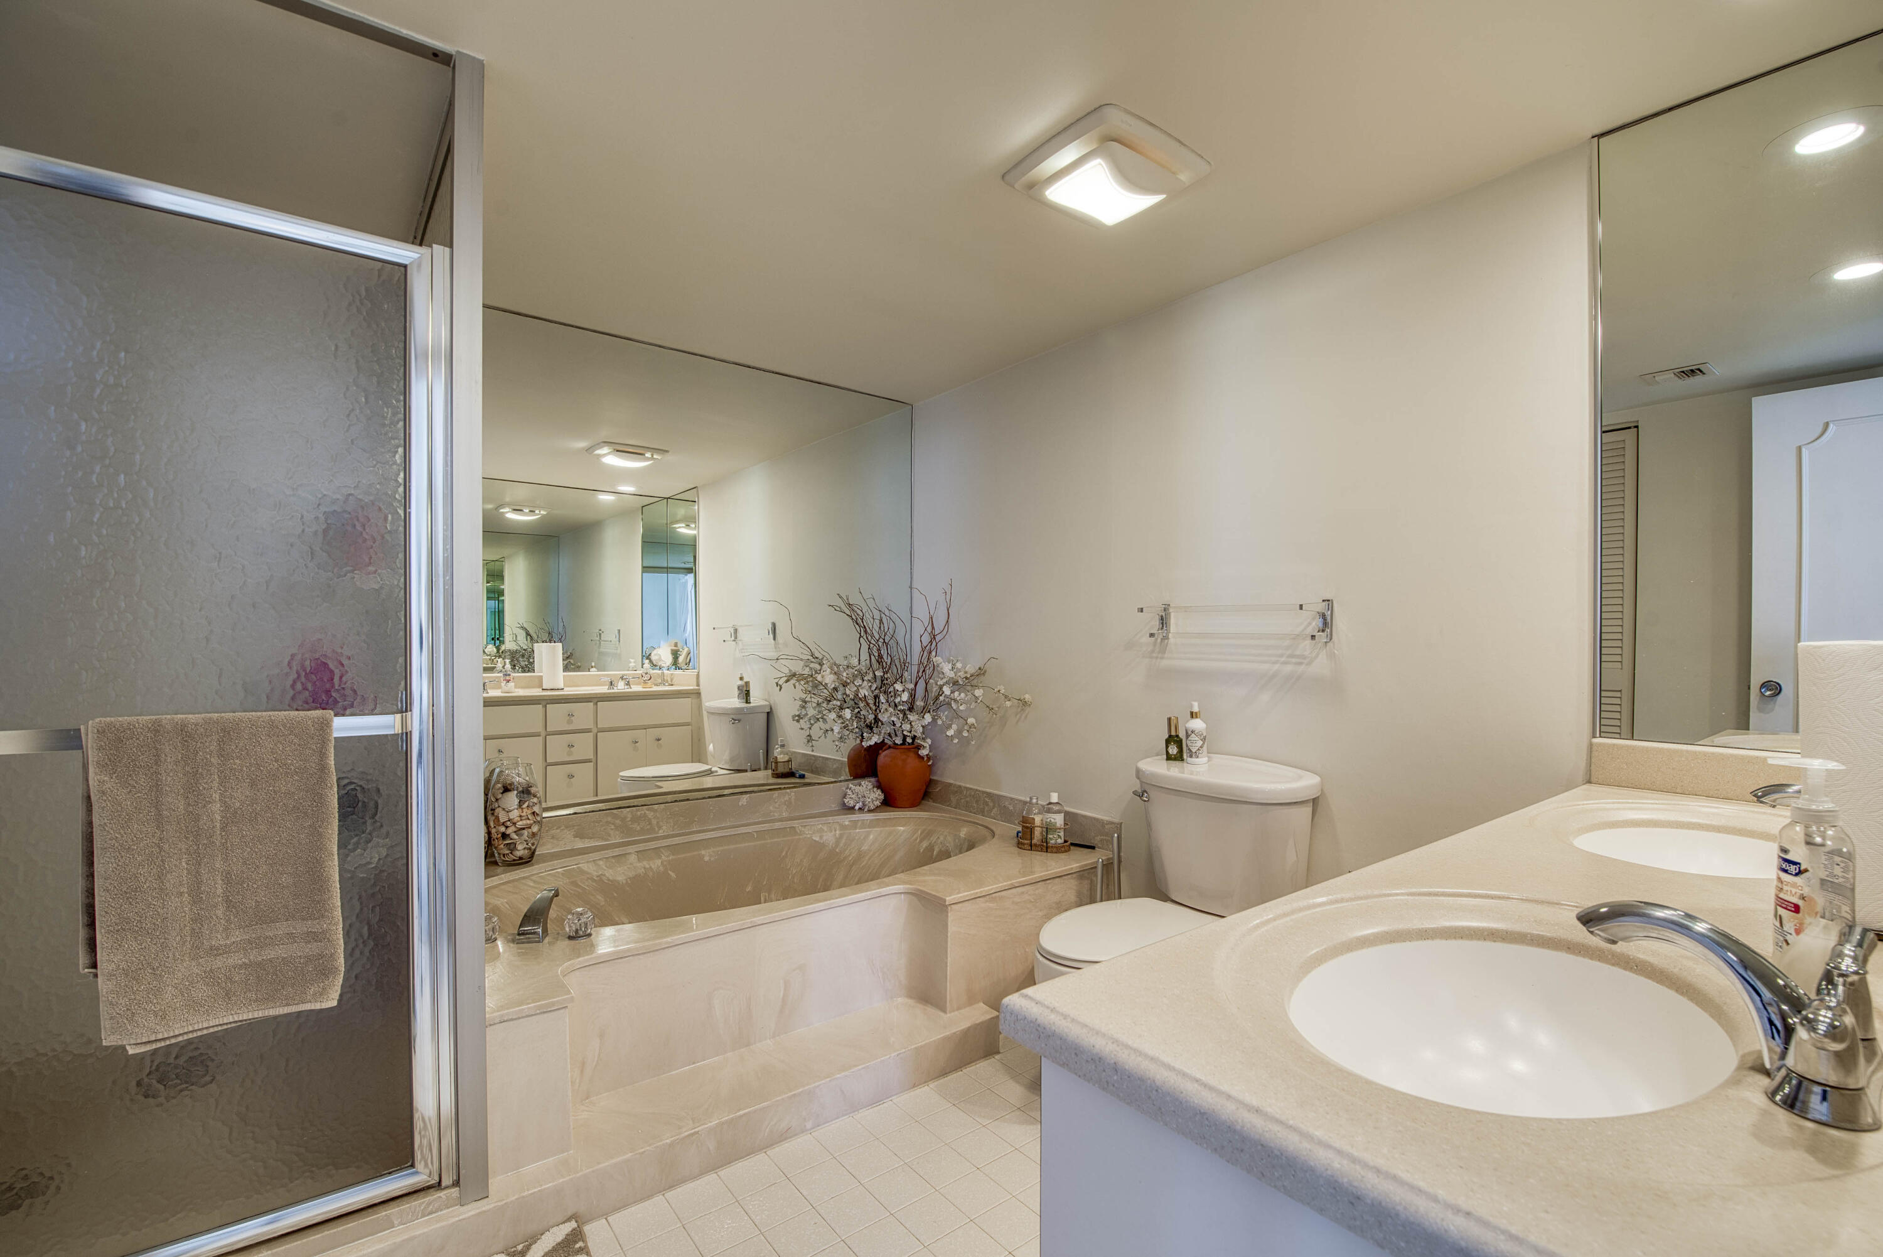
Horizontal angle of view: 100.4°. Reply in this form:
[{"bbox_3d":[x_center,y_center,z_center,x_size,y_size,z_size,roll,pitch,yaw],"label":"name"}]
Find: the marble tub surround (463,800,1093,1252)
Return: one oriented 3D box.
[{"bbox_3d":[-0.466,0.925,2.408,1.876,0.400,1.240,1,-1,-37],"label":"marble tub surround"}]

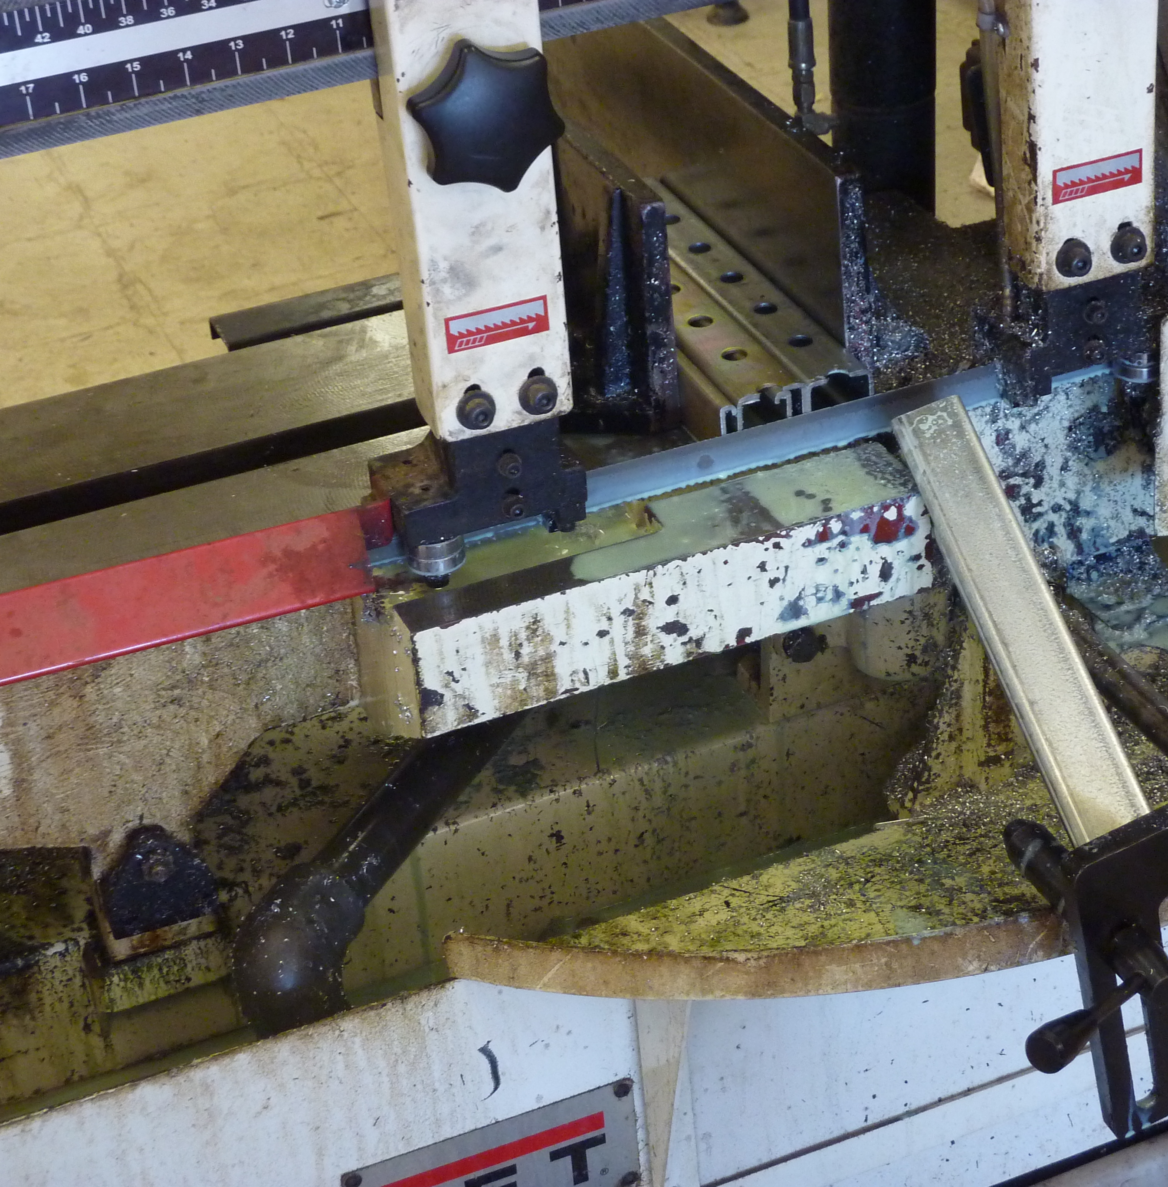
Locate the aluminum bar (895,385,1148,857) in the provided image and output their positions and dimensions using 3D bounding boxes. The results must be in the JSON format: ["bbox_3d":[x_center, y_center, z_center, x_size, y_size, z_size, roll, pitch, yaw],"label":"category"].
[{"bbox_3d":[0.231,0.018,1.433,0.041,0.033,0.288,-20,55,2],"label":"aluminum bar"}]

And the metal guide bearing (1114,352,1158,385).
[{"bbox_3d":[0.320,-0.136,1.548,0.028,0.019,0.028,-4,32,2],"label":"metal guide bearing"}]

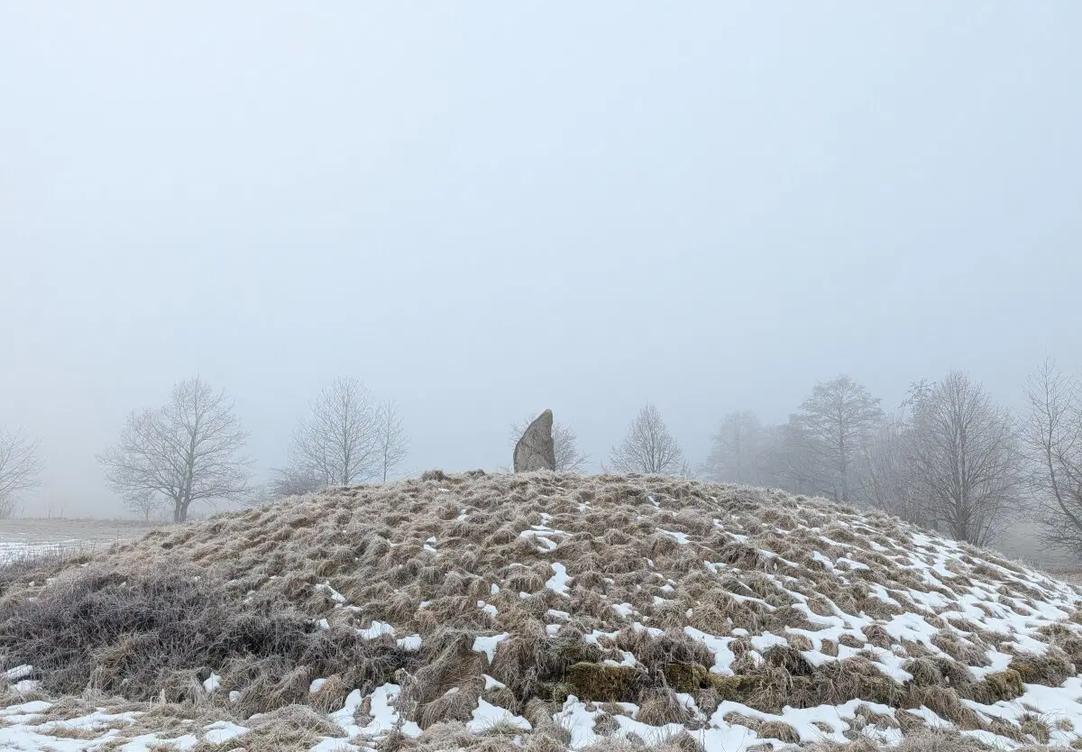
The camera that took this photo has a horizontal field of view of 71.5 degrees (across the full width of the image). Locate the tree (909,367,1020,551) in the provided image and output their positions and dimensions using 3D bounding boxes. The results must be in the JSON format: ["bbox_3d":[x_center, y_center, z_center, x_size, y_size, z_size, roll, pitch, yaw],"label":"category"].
[{"bbox_3d":[17.941,3.554,31.857,4.067,7.647,4.067,0,-10,0],"label":"tree"}]

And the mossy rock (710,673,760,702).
[{"bbox_3d":[1.597,2.565,6.206,0.440,0.260,0.380,0,-10,0],"label":"mossy rock"}]

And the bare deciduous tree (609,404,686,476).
[{"bbox_3d":[7.044,5.709,49.750,5.024,7.840,5.024,0,-10,0],"label":"bare deciduous tree"}]

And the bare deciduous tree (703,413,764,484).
[{"bbox_3d":[20.378,9.427,79.549,6.475,11.579,6.475,0,-10,0],"label":"bare deciduous tree"}]

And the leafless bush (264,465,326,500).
[{"bbox_3d":[-16.157,7.696,49.410,3.949,3.691,3.949,0,-10,0],"label":"leafless bush"}]

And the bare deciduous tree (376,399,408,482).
[{"bbox_3d":[-9.916,5.500,49.785,2.285,8.148,2.285,0,-10,0],"label":"bare deciduous tree"}]

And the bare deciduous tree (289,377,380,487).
[{"bbox_3d":[-14.292,4.964,51.906,6.005,10.008,6.005,0,-10,0],"label":"bare deciduous tree"}]

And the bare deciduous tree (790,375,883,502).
[{"bbox_3d":[20.328,5.019,51.897,6.031,10.377,6.031,0,-10,0],"label":"bare deciduous tree"}]

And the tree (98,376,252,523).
[{"bbox_3d":[-25.280,4.996,51.901,9.352,9.944,9.352,0,-10,0],"label":"tree"}]

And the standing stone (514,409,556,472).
[{"bbox_3d":[-0.131,1.423,16.192,0.884,1.437,0.600,0,-10,0],"label":"standing stone"}]

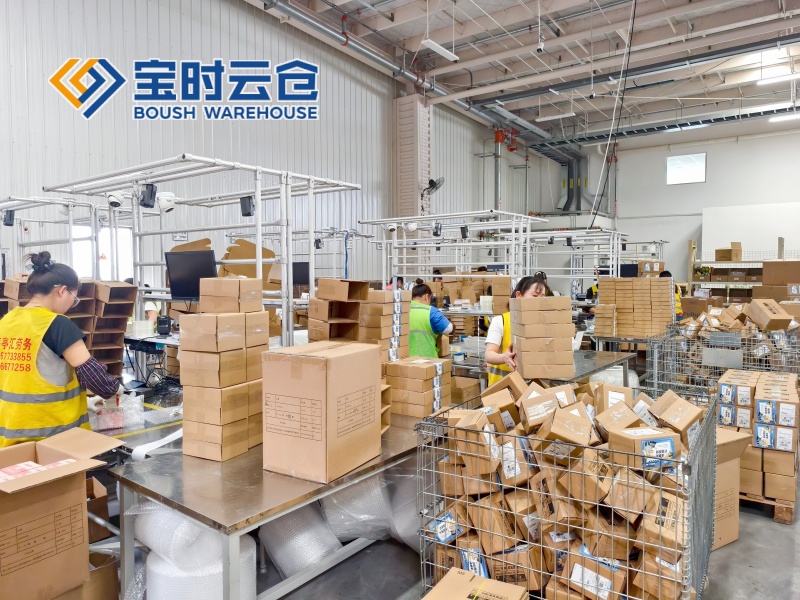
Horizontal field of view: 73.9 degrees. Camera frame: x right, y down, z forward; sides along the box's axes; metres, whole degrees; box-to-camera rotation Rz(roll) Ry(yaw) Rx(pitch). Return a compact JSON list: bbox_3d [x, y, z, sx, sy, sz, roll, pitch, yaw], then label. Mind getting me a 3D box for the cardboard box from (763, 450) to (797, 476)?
[{"bbox_3d":[2.541,1.058,3.549,0.163,0.158,0.228,2,3,37],"label":"cardboard box"}]

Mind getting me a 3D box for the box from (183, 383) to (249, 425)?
[{"bbox_3d":[-0.820,0.455,2.375,0.221,0.155,0.169,1,3,24],"label":"box"}]

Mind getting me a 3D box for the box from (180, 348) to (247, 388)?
[{"bbox_3d":[-0.843,0.303,2.414,0.228,0.158,0.167,1,2,24],"label":"box"}]

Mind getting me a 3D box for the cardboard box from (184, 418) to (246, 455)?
[{"bbox_3d":[-0.838,0.620,2.426,0.228,0.158,0.167,1,2,24],"label":"cardboard box"}]

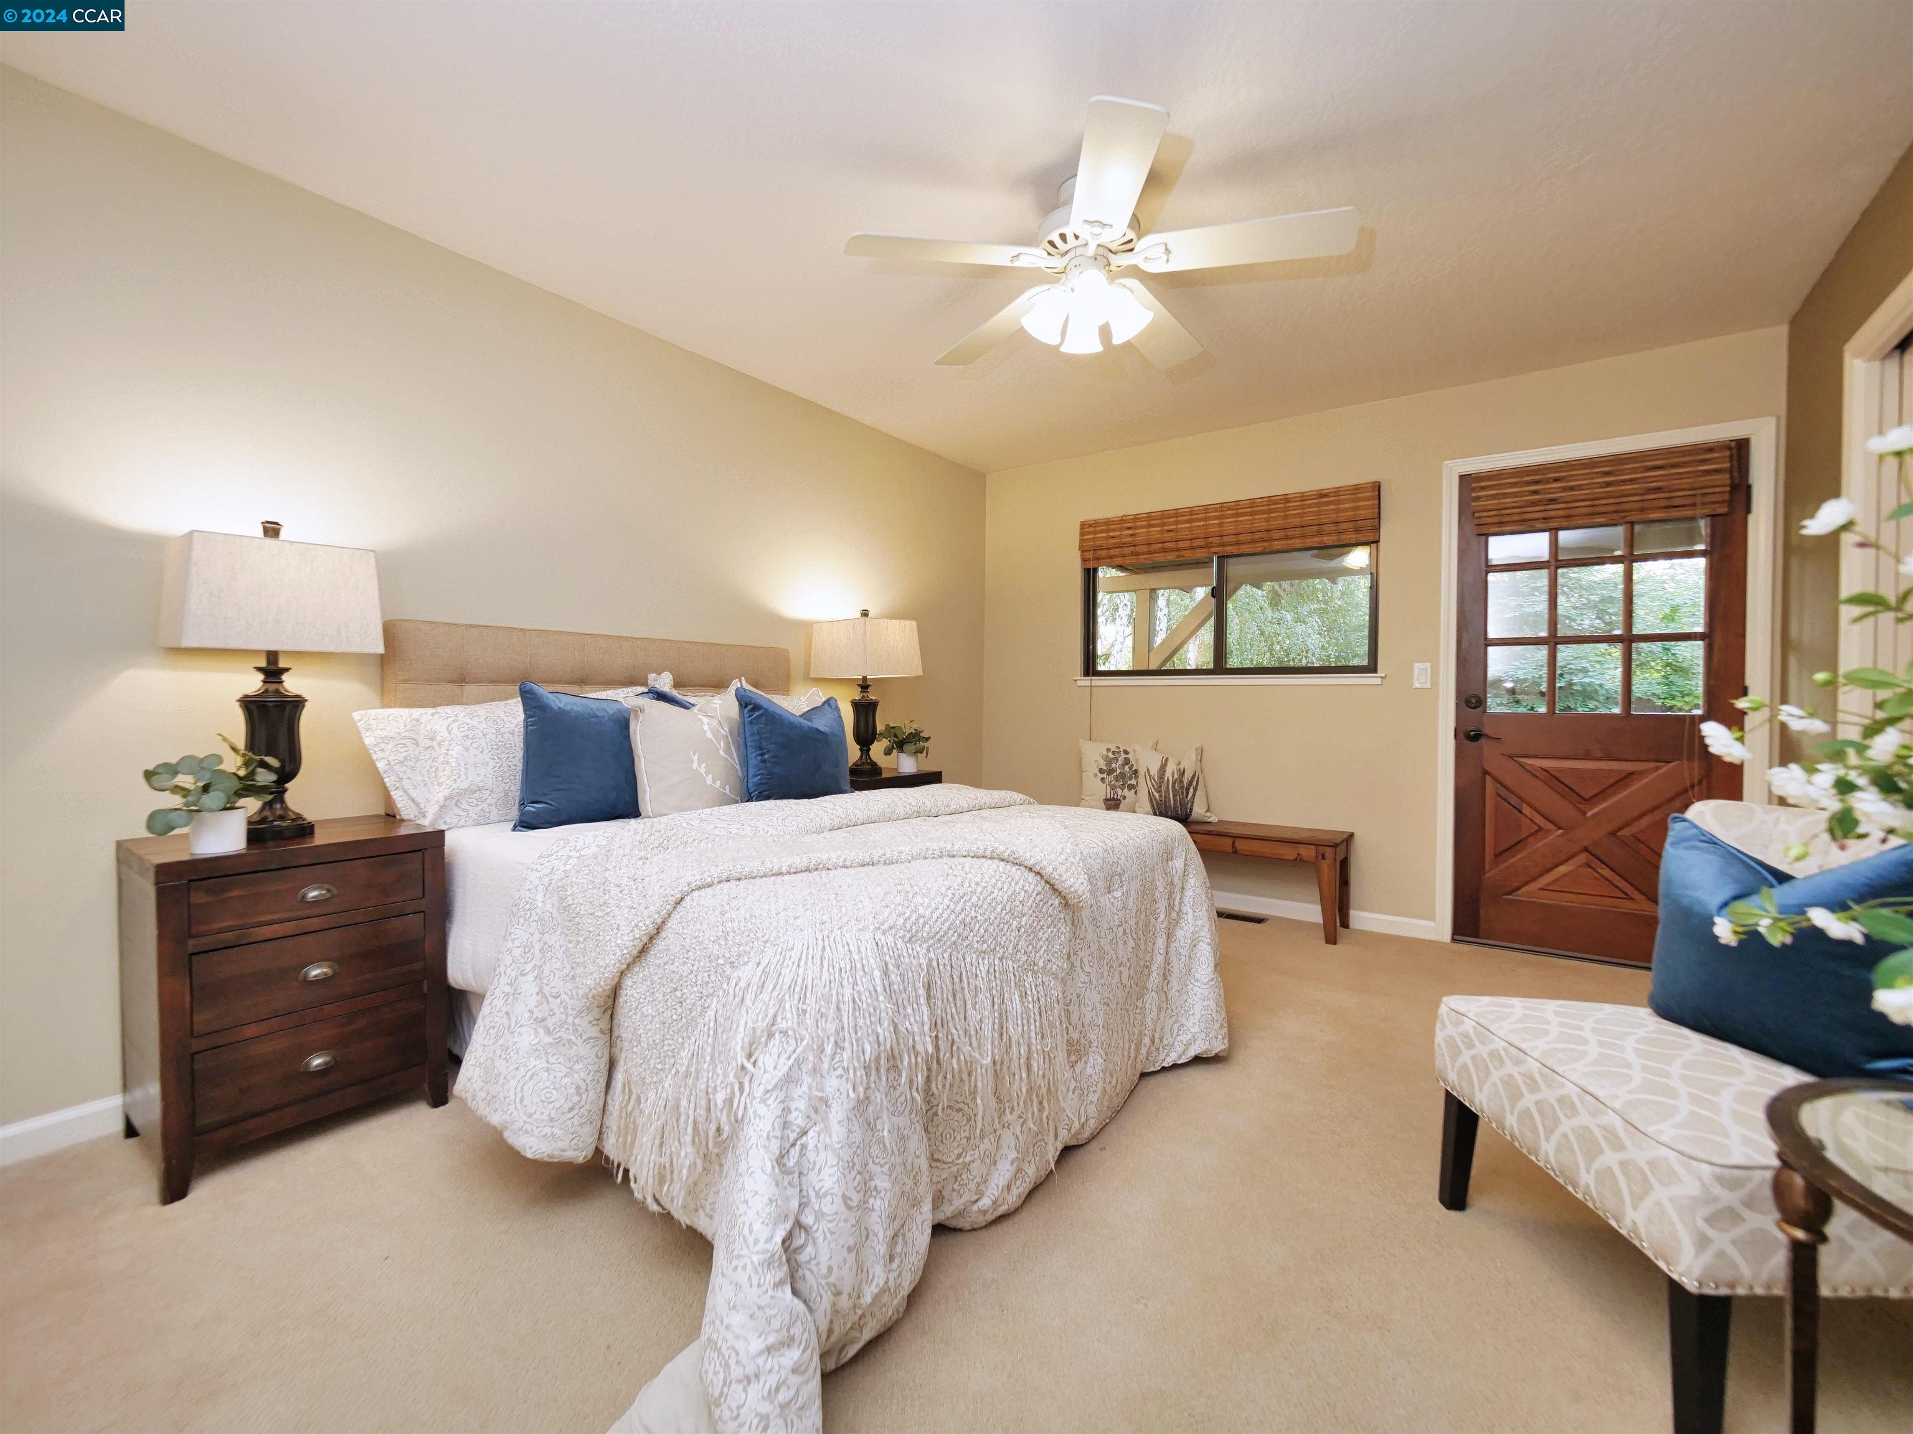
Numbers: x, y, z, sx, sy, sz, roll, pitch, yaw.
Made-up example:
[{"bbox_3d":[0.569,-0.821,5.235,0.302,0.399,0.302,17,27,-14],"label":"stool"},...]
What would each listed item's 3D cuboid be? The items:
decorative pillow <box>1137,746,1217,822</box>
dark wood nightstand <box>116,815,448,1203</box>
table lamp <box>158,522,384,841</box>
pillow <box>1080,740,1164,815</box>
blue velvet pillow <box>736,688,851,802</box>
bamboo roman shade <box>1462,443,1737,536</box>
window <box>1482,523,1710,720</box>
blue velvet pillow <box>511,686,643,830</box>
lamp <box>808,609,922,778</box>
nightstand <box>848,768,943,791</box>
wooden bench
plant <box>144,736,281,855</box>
[{"bbox_3d":[1.127,0.351,3.954,0.410,0.400,0.150,1,-11,22],"label":"decorative pillow"},{"bbox_3d":[-1.658,0.649,1.930,0.430,0.709,0.530,2,2,37],"label":"dark wood nightstand"},{"bbox_3d":[-1.667,-0.090,1.896,0.257,0.770,0.368,2,2,36],"label":"table lamp"},{"bbox_3d":[0.889,0.327,4.233,0.450,0.430,0.140,2,-12,36],"label":"pillow"},{"bbox_3d":[-0.591,0.123,2.820,0.160,0.420,0.450,-14,-8,41],"label":"blue velvet pillow"},{"bbox_3d":[2.558,-0.899,3.112,0.813,0.267,0.070,2,2,36],"label":"bamboo roman shade"},{"bbox_3d":[2.589,-0.456,3.163,0.705,0.893,0.050,2,2,36],"label":"window"},{"bbox_3d":[-1.097,0.111,2.285,0.150,0.410,0.400,-11,-6,41],"label":"blue velvet pillow"},{"bbox_3d":[-0.422,-0.117,3.623,0.330,0.760,0.390,2,2,36],"label":"lamp"},{"bbox_3d":[-0.401,0.624,3.671,0.420,0.724,0.540,2,2,36],"label":"nightstand"},{"bbox_3d":[1.159,0.753,3.895,1.465,0.436,0.330,2,2,36],"label":"wooden bench"},{"bbox_3d":[-1.653,0.171,1.720,0.195,0.260,0.215,2,2,36],"label":"plant"}]

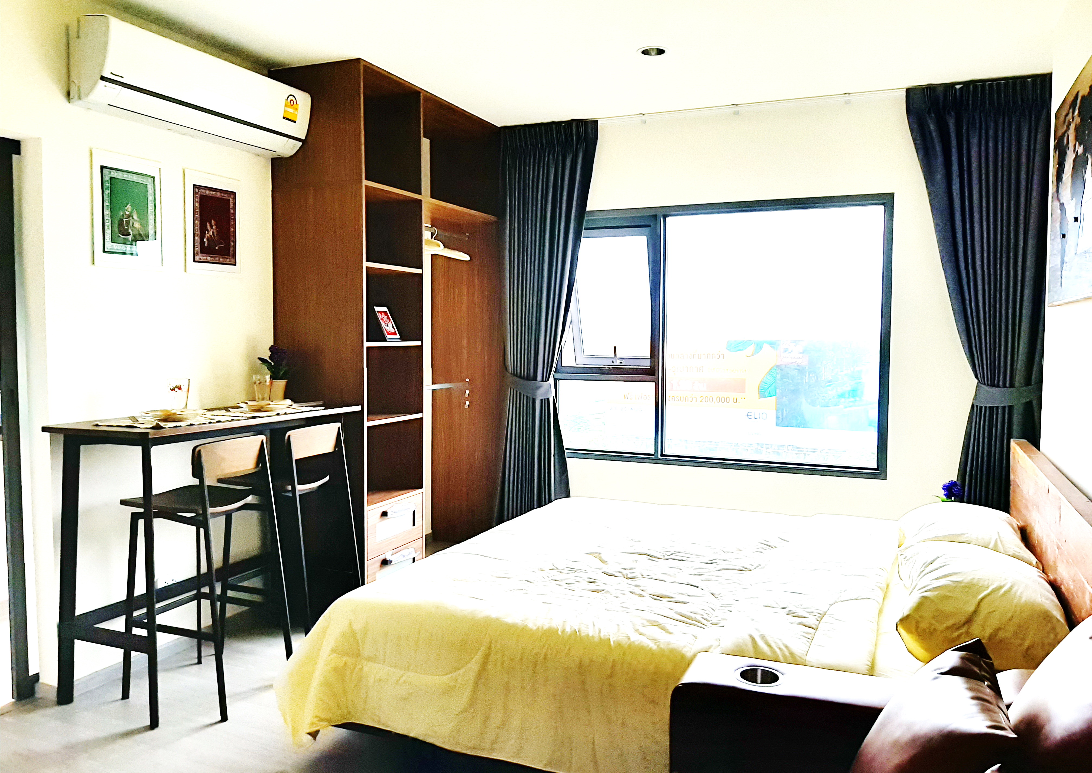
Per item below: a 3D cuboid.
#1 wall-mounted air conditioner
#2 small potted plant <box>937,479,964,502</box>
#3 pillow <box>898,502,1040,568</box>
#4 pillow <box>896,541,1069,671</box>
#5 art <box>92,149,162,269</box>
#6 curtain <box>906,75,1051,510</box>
[{"bbox_3d":[-1.441,-1.215,3.445,0.222,0.289,1.047,2,4,24],"label":"wall-mounted air conditioner"},{"bbox_3d":[1.912,0.575,3.889,0.130,0.280,0.130,2,4,24],"label":"small potted plant"},{"bbox_3d":[1.598,0.588,3.147,0.460,0.190,0.740,2,4,24],"label":"pillow"},{"bbox_3d":[1.219,0.596,2.319,0.422,0.194,0.693,2,4,24],"label":"pillow"},{"bbox_3d":[-1.667,-0.699,3.281,0.025,0.434,0.318,2,4,24],"label":"art"},{"bbox_3d":[2.059,-0.178,4.006,0.616,2.565,0.139,2,4,24],"label":"curtain"}]

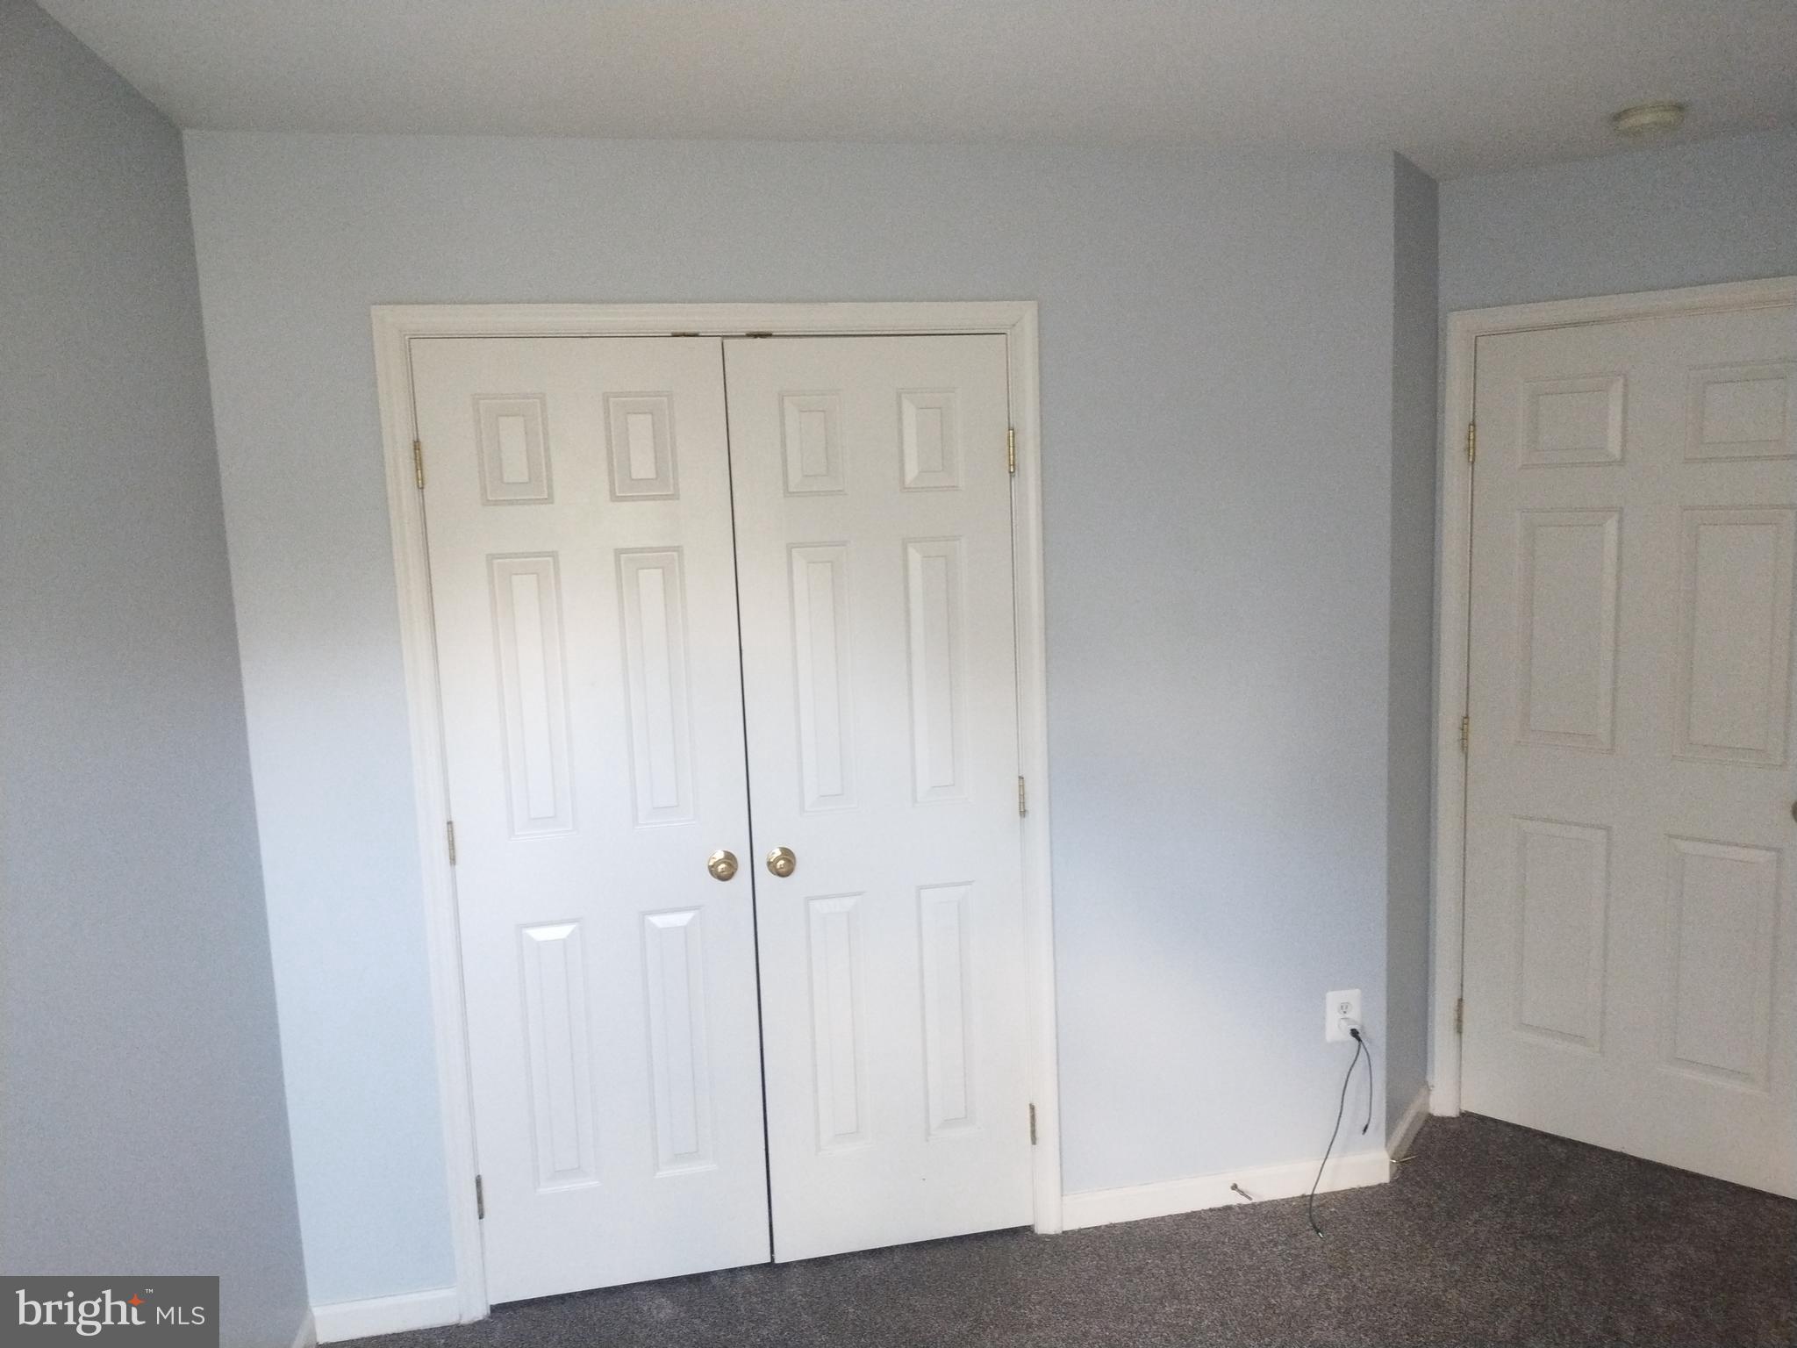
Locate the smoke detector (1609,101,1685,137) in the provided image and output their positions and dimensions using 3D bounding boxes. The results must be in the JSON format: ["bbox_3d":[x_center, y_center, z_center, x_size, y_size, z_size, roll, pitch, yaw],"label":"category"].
[{"bbox_3d":[1.554,-1.137,2.688,0.136,0.036,0.136,-4,8,-11],"label":"smoke detector"}]

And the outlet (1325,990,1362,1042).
[{"bbox_3d":[1.074,0.824,3.125,0.090,0.130,0.010,-4,8,-11],"label":"outlet"}]

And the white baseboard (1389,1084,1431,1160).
[{"bbox_3d":[1.328,1.186,3.370,0.014,0.080,0.422,3,9,35],"label":"white baseboard"}]

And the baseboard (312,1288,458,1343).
[{"bbox_3d":[-1.088,1.359,2.753,0.300,0.080,0.014,-4,8,-11],"label":"baseboard"}]

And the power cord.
[{"bbox_3d":[1.043,1.069,3.038,0.200,0.420,0.155,-4,8,-11],"label":"power cord"}]

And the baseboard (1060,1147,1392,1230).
[{"bbox_3d":[0.791,1.240,3.117,0.839,0.080,0.014,-4,8,-11],"label":"baseboard"}]

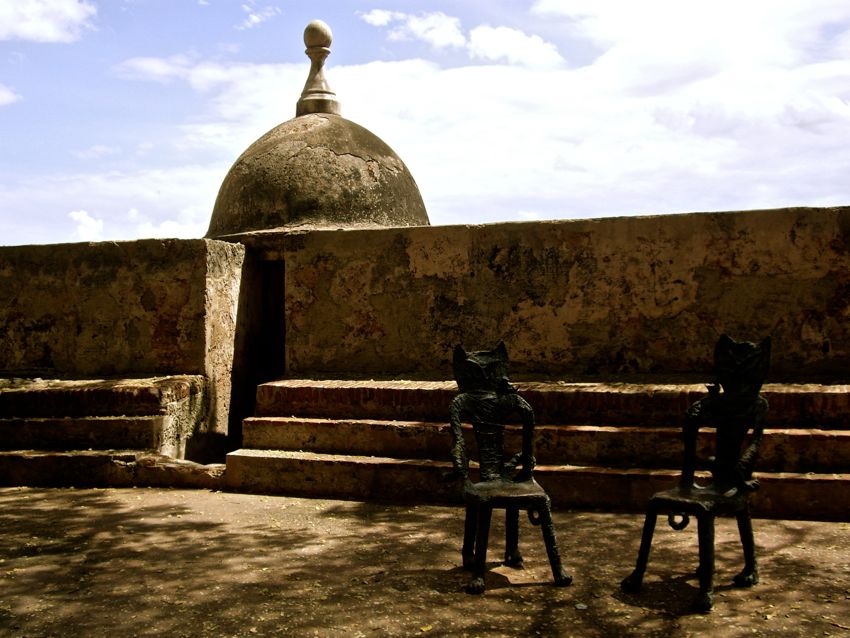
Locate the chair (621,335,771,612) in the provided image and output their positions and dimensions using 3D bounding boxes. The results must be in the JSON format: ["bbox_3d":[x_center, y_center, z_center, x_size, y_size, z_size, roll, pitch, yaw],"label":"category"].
[{"bbox_3d":[1.443,0.766,4.961,0.630,1.340,0.570,0,-1,-44],"label":"chair"}]

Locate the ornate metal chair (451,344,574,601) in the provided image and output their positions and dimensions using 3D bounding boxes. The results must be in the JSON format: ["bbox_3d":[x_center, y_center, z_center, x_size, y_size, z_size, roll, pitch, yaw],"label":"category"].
[{"bbox_3d":[0.441,0.789,5.271,0.570,1.320,0.610,0,-1,-14],"label":"ornate metal chair"}]

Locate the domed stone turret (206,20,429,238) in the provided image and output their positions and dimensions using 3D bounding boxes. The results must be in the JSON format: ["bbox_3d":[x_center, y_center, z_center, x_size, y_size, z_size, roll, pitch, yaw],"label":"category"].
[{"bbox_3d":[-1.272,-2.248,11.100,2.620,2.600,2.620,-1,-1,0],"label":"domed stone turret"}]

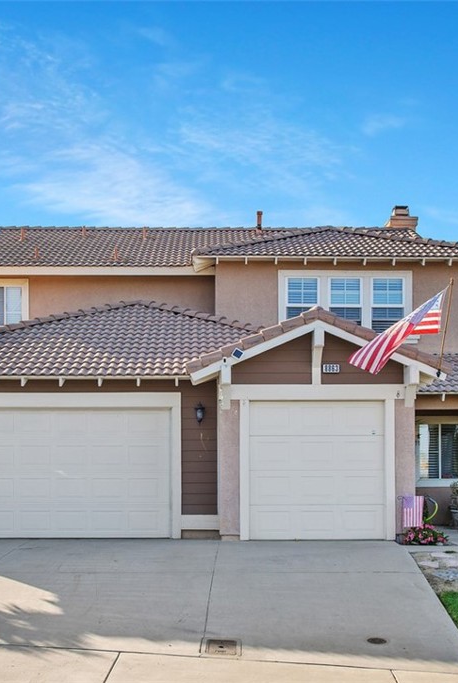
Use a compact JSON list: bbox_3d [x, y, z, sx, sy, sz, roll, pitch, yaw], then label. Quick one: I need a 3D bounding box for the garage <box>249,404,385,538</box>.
[{"bbox_3d":[1.413,2.065,15.900,2.160,2.230,0.100,0,-2,0],"label":"garage"}]

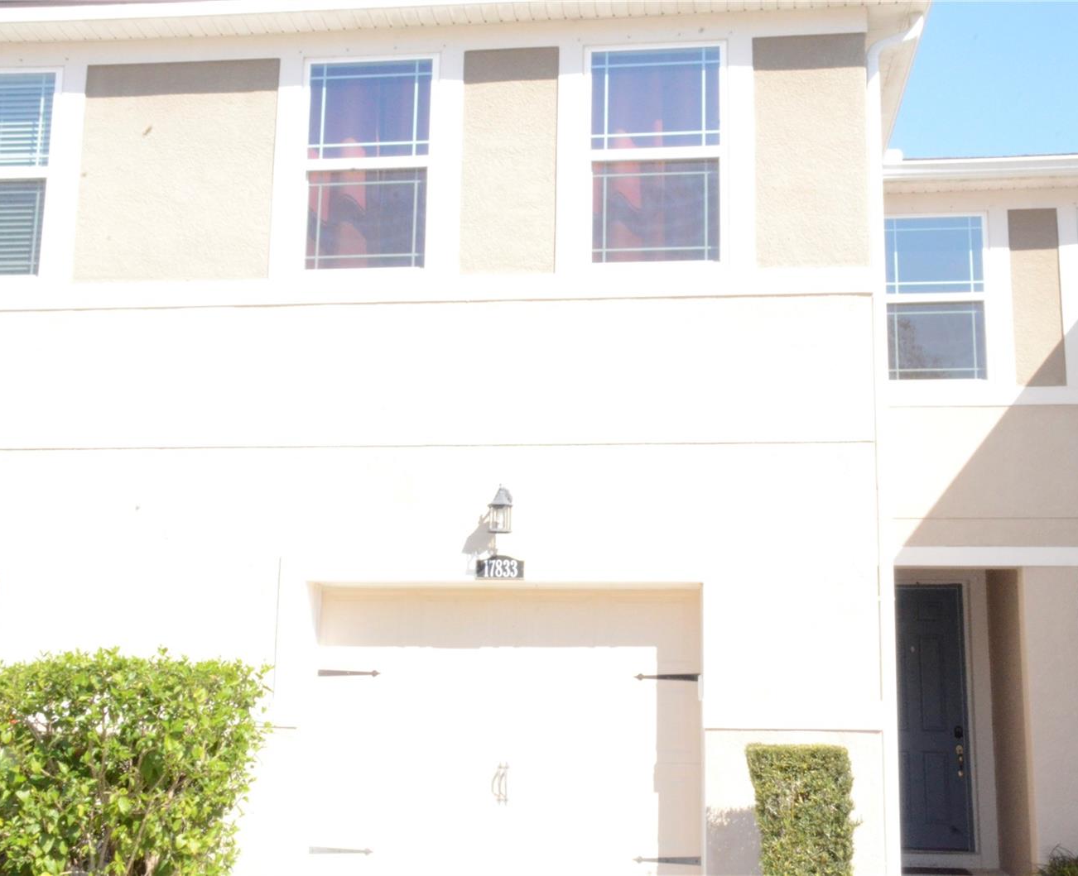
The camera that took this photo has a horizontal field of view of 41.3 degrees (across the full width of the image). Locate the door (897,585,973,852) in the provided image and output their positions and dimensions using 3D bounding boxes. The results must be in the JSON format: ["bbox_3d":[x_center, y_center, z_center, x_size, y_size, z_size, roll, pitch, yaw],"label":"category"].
[{"bbox_3d":[3.450,2.546,13.094,0.920,2.384,0.070,-1,-11,7],"label":"door"}]

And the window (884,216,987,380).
[{"bbox_3d":[3.373,-1.187,12.221,0.863,1.457,0.100,-1,-11,7],"label":"window"}]

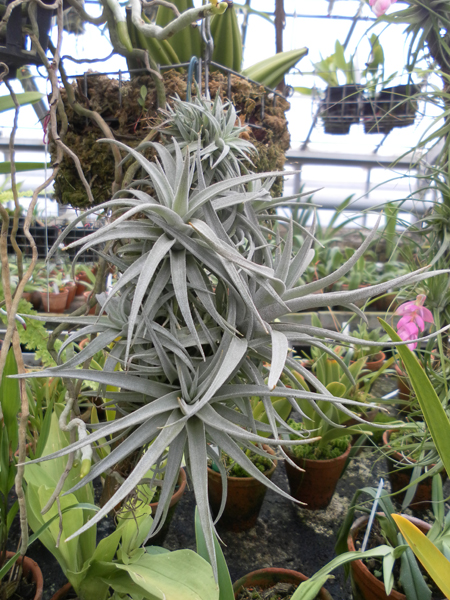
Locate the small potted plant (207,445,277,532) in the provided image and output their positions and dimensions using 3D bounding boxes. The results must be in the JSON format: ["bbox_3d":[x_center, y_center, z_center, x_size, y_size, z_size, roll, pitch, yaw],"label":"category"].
[{"bbox_3d":[0.027,0.369,0.948,0.145,0.127,0.145,1,10,0],"label":"small potted plant"}]

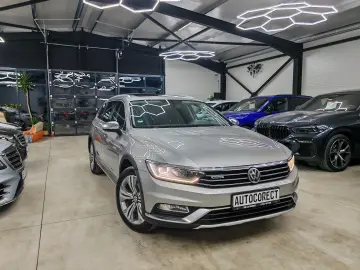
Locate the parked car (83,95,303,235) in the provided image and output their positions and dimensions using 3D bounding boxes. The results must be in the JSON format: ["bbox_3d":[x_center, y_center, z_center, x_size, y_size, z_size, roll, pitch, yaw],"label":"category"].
[{"bbox_3d":[-0.332,0.093,4.465,1.900,1.510,4.780,-2,6,-25],"label":"parked car"}]

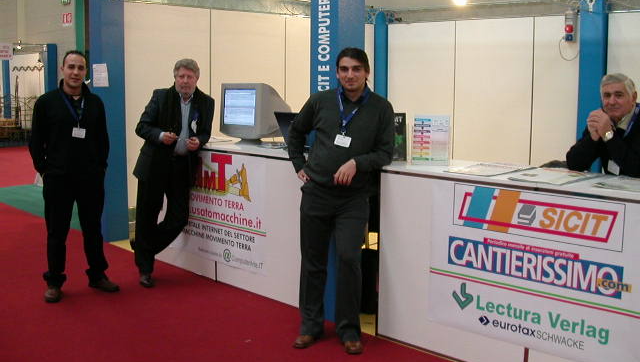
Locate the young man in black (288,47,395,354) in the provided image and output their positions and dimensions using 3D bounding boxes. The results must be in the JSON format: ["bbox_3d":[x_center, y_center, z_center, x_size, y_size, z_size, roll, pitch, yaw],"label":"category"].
[{"bbox_3d":[0.120,0.103,3.905,0.580,1.720,0.400,1,8,5],"label":"young man in black"}]

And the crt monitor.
[{"bbox_3d":[-0.542,-0.567,5.687,0.470,0.480,0.450,6,10,37],"label":"crt monitor"}]

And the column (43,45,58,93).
[{"bbox_3d":[-6.583,-2.130,16.853,0.240,2.493,0.240,8,11,44],"label":"column"}]

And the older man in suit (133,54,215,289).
[{"bbox_3d":[-1.081,-0.051,5.075,0.590,1.690,0.460,-1,8,-11],"label":"older man in suit"}]

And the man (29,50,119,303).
[{"bbox_3d":[-1.750,-0.053,4.836,0.580,1.750,0.400,-4,9,-25],"label":"man"}]

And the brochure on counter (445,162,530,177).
[{"bbox_3d":[0.967,-0.065,3.970,0.290,0.012,0.450,8,11,44],"label":"brochure on counter"}]

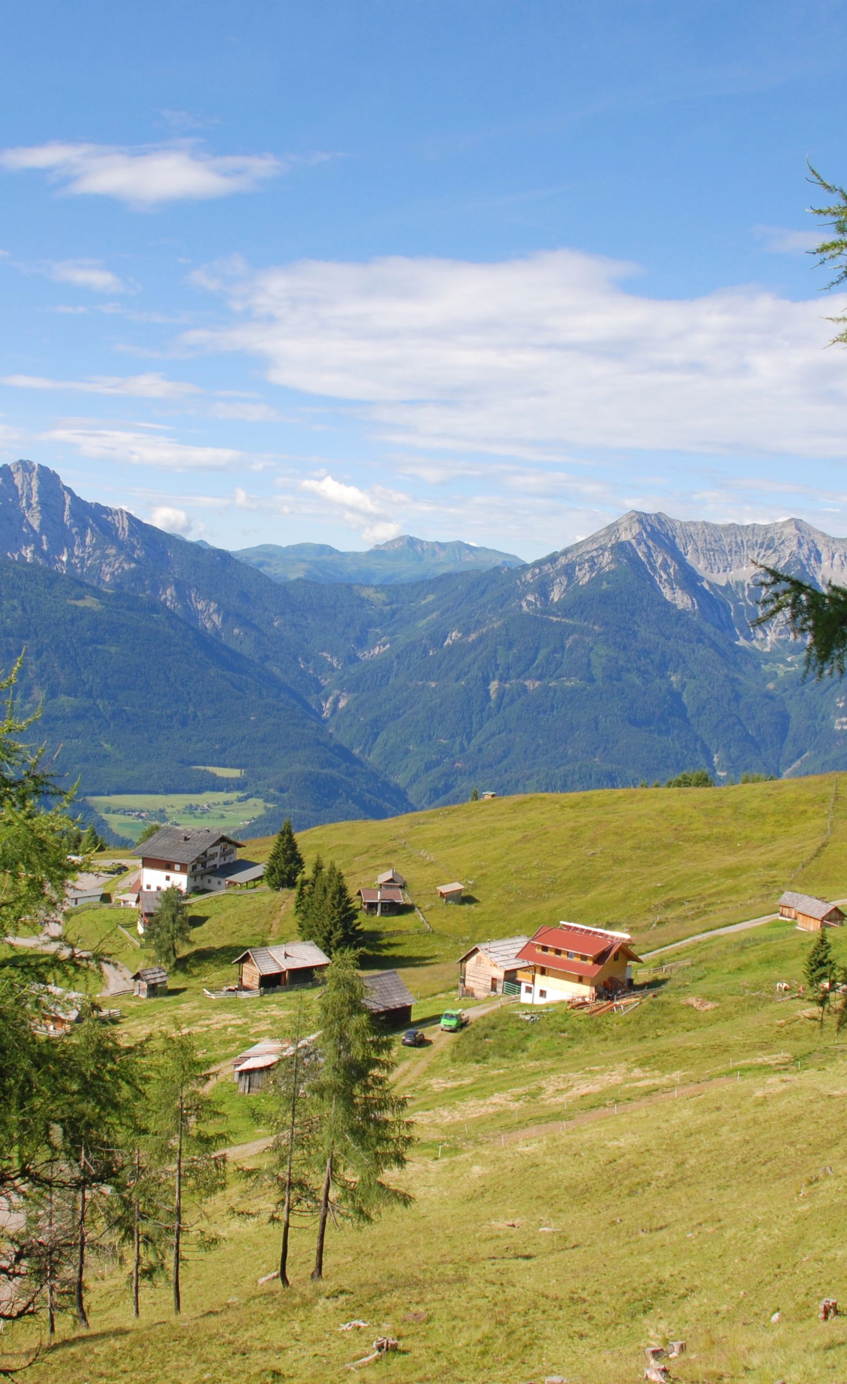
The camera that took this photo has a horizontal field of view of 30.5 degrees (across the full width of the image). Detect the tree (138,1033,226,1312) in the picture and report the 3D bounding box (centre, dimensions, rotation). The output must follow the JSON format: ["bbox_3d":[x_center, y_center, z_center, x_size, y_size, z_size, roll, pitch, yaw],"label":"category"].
[{"bbox_3d":[-8.460,16.920,54.560,3.120,10.130,3.120,1,5,0],"label":"tree"}]

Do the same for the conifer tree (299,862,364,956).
[{"bbox_3d":[-14.500,33.920,242.350,10.090,15.110,8.570,1,5,0],"label":"conifer tree"}]

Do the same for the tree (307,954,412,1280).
[{"bbox_3d":[-2.440,16.320,59.450,4.080,12.840,4.080,1,5,0],"label":"tree"}]

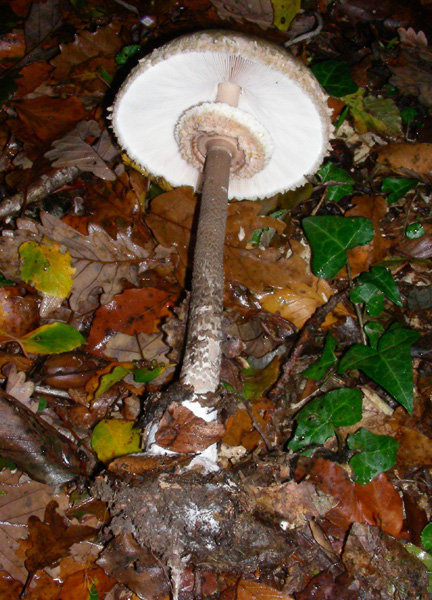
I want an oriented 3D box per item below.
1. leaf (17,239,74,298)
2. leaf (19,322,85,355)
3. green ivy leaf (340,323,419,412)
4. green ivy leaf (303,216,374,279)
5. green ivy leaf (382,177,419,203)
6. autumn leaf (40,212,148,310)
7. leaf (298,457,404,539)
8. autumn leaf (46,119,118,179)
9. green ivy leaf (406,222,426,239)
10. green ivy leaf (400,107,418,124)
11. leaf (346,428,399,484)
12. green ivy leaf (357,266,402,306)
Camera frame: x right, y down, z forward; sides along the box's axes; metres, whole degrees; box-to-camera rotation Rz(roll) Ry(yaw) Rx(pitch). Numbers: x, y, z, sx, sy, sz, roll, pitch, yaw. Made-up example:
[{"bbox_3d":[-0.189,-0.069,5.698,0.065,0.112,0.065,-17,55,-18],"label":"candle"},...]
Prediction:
[{"bbox_3d":[-0.119,-0.022,0.623,0.038,0.009,0.059,-20,57,-13],"label":"leaf"},{"bbox_3d":[-0.109,0.026,0.590,0.044,0.008,0.026,3,55,2],"label":"leaf"},{"bbox_3d":[0.105,0.042,0.534,0.058,0.016,0.066,-12,46,-11],"label":"green ivy leaf"},{"bbox_3d":[0.092,-0.039,0.632,0.050,0.016,0.057,-5,50,-4],"label":"green ivy leaf"},{"bbox_3d":[0.160,-0.100,0.771,0.043,0.010,0.029,-25,50,-23],"label":"green ivy leaf"},{"bbox_3d":[-0.096,-0.023,0.619,0.090,0.022,0.091,10,51,8],"label":"autumn leaf"},{"bbox_3d":[0.084,0.120,0.547,0.077,0.016,0.050,33,54,28],"label":"leaf"},{"bbox_3d":[-0.105,-0.117,0.705,0.056,0.017,0.078,-24,50,-22],"label":"autumn leaf"},{"bbox_3d":[0.146,-0.051,0.643,0.014,0.004,0.013,-13,56,-9],"label":"green ivy leaf"},{"bbox_3d":[0.188,-0.179,0.854,0.017,0.006,0.031,6,45,6],"label":"green ivy leaf"},{"bbox_3d":[0.091,0.093,0.521,0.030,0.013,0.035,13,51,10],"label":"leaf"},{"bbox_3d":[0.113,-0.009,0.607,0.021,0.014,0.037,-11,51,-9],"label":"green ivy leaf"}]

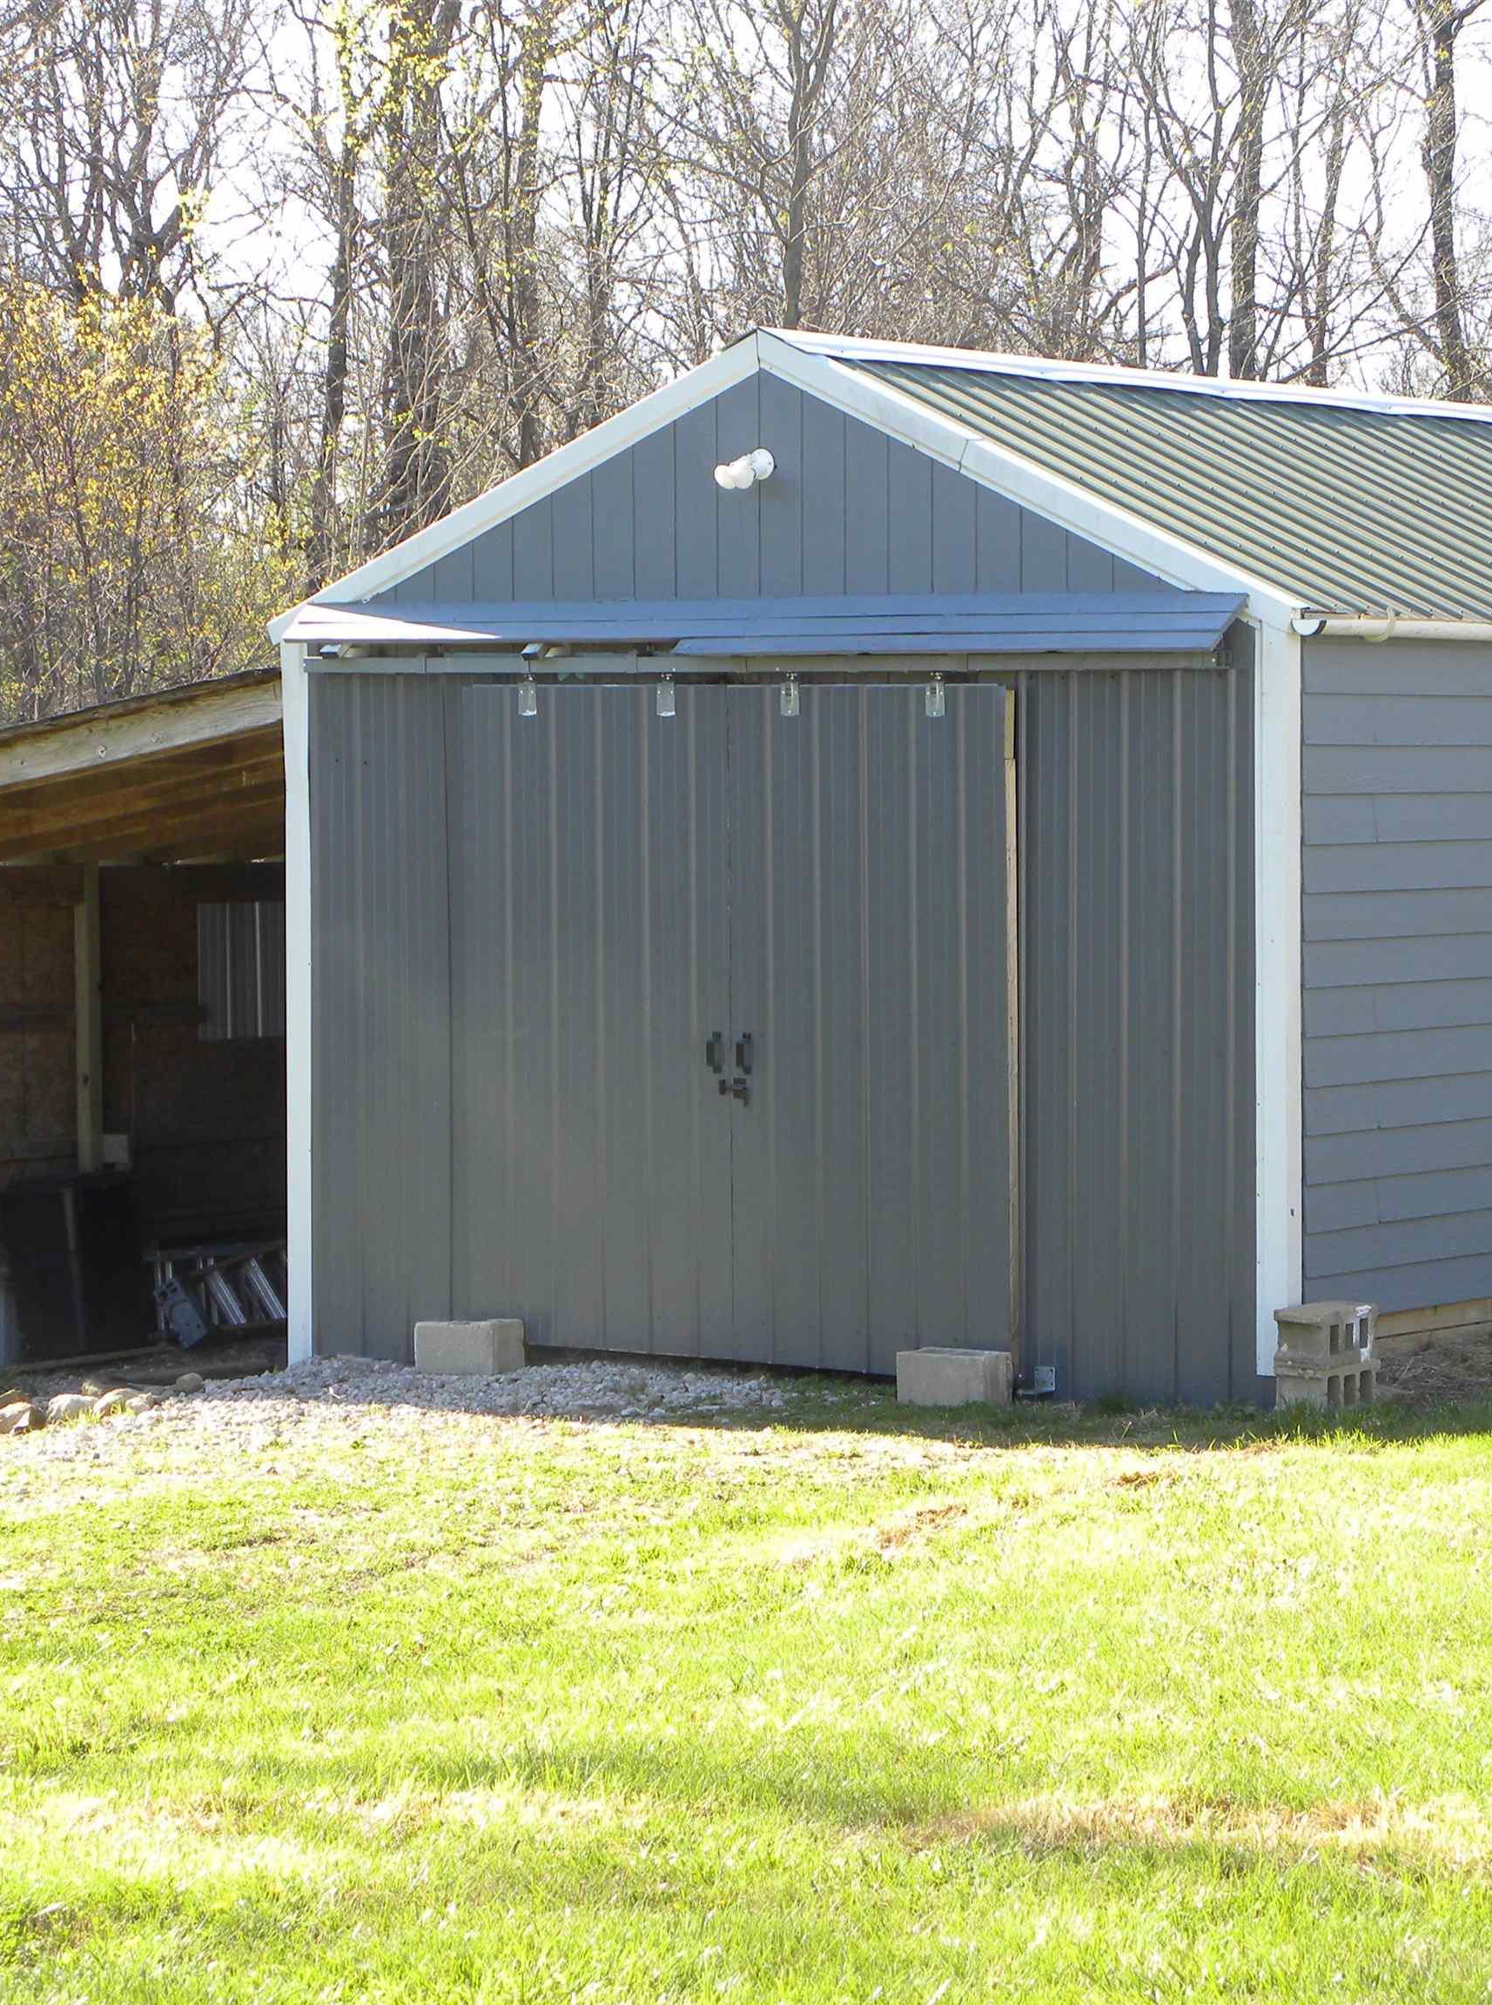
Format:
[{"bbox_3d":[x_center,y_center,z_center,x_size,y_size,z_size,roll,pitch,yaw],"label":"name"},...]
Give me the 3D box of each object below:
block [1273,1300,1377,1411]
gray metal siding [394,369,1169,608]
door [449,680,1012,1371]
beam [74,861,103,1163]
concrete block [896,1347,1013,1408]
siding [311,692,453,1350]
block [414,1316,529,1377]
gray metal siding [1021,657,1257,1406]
[{"bbox_3d":[2.083,1.295,20.713,0.194,0.390,0.394,2,3,35],"label":"block"},{"bbox_3d":[0.028,-1.966,22.081,3.910,0.880,0.050,2,3,38],"label":"gray metal siding"},{"bbox_3d":[-0.095,0.085,22.216,2.730,2.590,0.080,2,3,38],"label":"door"},{"bbox_3d":[-3.178,0.485,28.083,0.093,2.322,0.094,2,3,38],"label":"beam"},{"bbox_3d":[0.771,1.394,21.390,0.394,0.196,0.194,2,3,34],"label":"concrete block"},{"bbox_3d":[-1.453,0.072,23.319,0.780,2.810,0.050,2,3,38],"label":"siding"},{"bbox_3d":[-1.084,1.362,22.833,0.406,0.198,0.195,2,3,38],"label":"block"},{"bbox_3d":[1.426,0.100,21.159,1.030,2.720,0.060,2,3,38],"label":"gray metal siding"}]

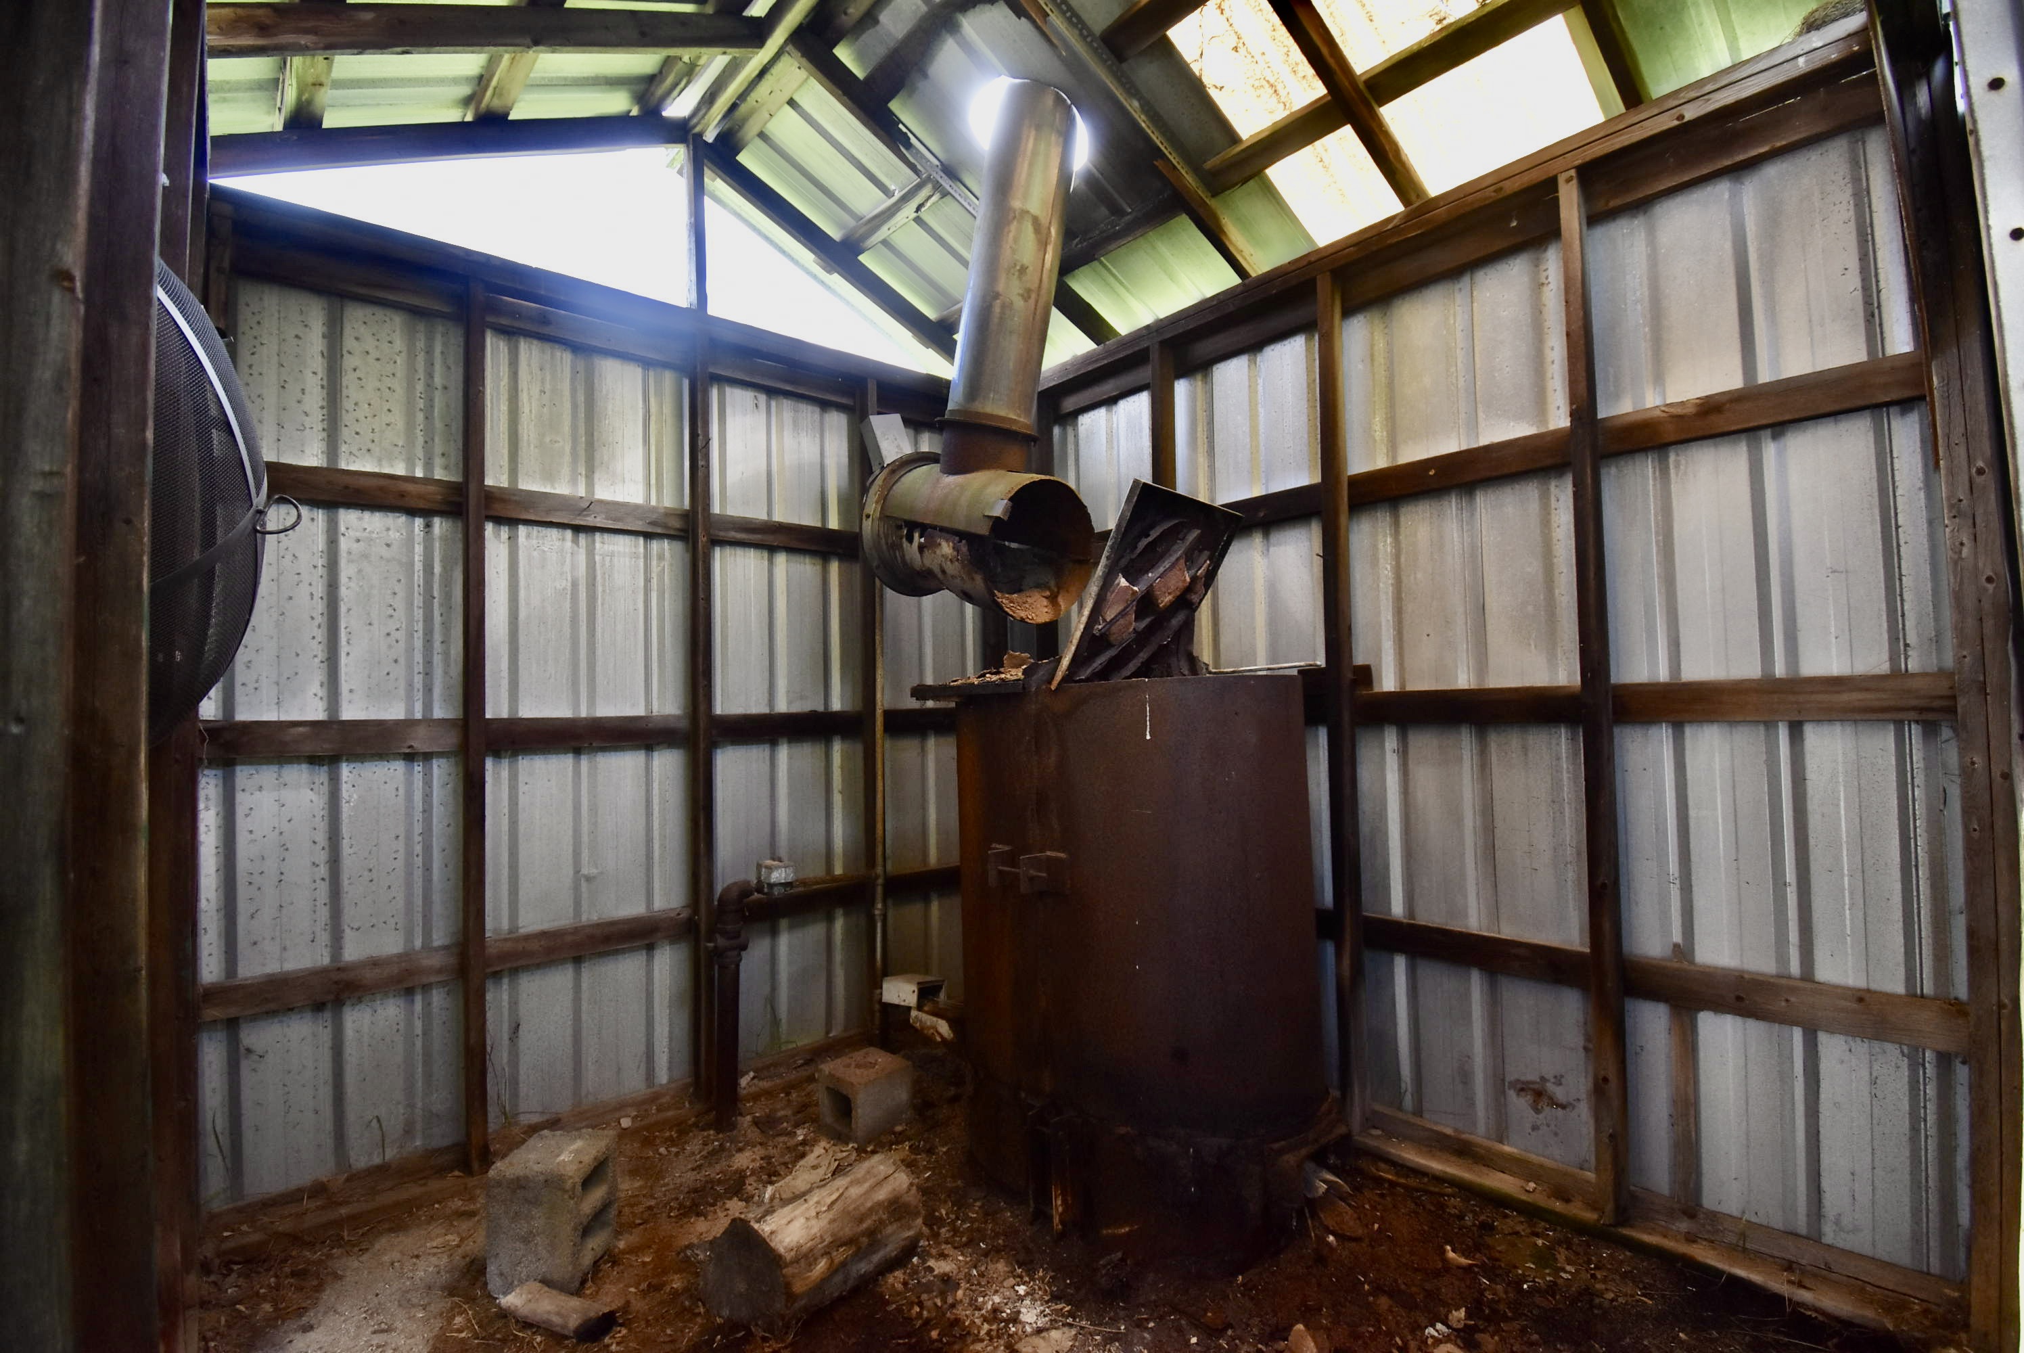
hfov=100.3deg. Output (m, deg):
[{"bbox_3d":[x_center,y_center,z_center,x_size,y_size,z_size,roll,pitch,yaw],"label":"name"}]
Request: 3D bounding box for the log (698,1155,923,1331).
[{"bbox_3d":[-0.435,1.228,1.875,0.450,0.170,0.190,0,-3,-37],"label":"log"}]

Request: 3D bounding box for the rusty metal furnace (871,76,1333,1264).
[{"bbox_3d":[0.277,-0.163,2.297,1.000,2.945,0.970,0,-3,-42],"label":"rusty metal furnace"}]

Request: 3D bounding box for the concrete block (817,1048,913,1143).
[{"bbox_3d":[-0.434,1.253,2.535,0.179,0.167,0.204,-3,-3,40],"label":"concrete block"}]

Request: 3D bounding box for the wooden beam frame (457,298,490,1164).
[{"bbox_3d":[-1.468,0.112,2.293,0.043,2.400,0.089,0,-2,-35],"label":"wooden beam frame"}]

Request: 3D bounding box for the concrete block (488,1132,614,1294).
[{"bbox_3d":[-1.022,1.203,1.899,0.186,0.250,0.180,-2,-2,4],"label":"concrete block"}]

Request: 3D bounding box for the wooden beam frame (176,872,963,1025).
[{"bbox_3d":[-1.006,0.774,2.660,2.289,0.090,0.038,0,-2,-35],"label":"wooden beam frame"}]

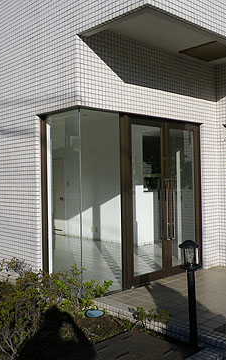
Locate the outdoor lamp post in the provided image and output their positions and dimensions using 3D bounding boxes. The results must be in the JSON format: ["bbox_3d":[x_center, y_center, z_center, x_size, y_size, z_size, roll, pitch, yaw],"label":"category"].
[{"bbox_3d":[0.668,0.989,3.320,0.170,0.930,0.170,-1,1,0],"label":"outdoor lamp post"}]

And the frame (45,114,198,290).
[{"bbox_3d":[0.215,0.283,5.113,2.210,2.100,0.710,-2,1,-44],"label":"frame"}]

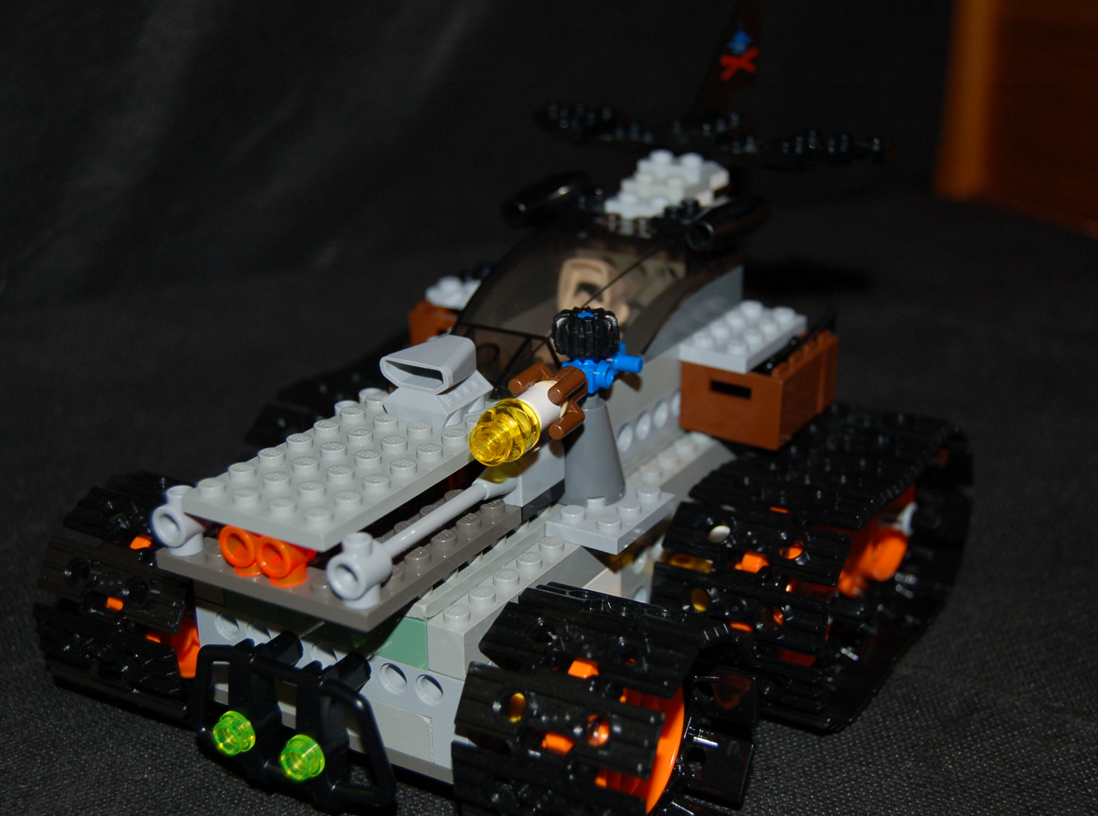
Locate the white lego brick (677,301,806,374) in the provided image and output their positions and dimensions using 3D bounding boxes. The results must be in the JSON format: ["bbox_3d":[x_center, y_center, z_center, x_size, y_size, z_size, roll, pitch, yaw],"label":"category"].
[{"bbox_3d":[0.043,-0.017,0.366,0.016,0.005,0.032,11,25,30],"label":"white lego brick"}]

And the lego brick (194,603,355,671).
[{"bbox_3d":[-0.040,0.046,0.309,0.064,0.011,0.008,11,25,30],"label":"lego brick"}]

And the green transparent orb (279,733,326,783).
[{"bbox_3d":[-0.044,0.062,0.292,0.008,0.008,0.004,11,25,30],"label":"green transparent orb"}]

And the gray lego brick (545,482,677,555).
[{"bbox_3d":[0.012,0.021,0.326,0.016,0.005,0.024,12,25,30],"label":"gray lego brick"}]

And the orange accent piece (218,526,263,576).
[{"bbox_3d":[-0.052,0.024,0.289,0.008,0.010,0.009,11,25,30],"label":"orange accent piece"}]

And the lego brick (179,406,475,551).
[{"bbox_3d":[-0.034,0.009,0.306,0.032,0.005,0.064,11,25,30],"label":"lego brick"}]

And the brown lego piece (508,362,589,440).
[{"bbox_3d":[0.000,-0.001,0.312,0.012,0.012,0.011,12,31,30],"label":"brown lego piece"}]

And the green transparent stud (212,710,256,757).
[{"bbox_3d":[-0.058,0.059,0.300,0.008,0.008,0.004,12,25,30],"label":"green transparent stud"}]

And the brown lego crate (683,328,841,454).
[{"bbox_3d":[0.048,-0.005,0.369,0.024,0.016,0.032,12,25,30],"label":"brown lego crate"}]

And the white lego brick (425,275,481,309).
[{"bbox_3d":[-0.020,-0.027,0.398,0.017,0.005,0.015,11,25,30],"label":"white lego brick"}]

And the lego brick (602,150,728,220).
[{"bbox_3d":[0.028,-0.054,0.392,0.016,0.012,0.033,12,25,30],"label":"lego brick"}]

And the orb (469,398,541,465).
[{"bbox_3d":[-0.008,0.005,0.301,0.010,0.010,0.012,11,25,30],"label":"orb"}]

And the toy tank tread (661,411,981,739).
[{"bbox_3d":[0.063,0.033,0.373,0.039,0.047,0.092,12,25,30],"label":"toy tank tread"}]

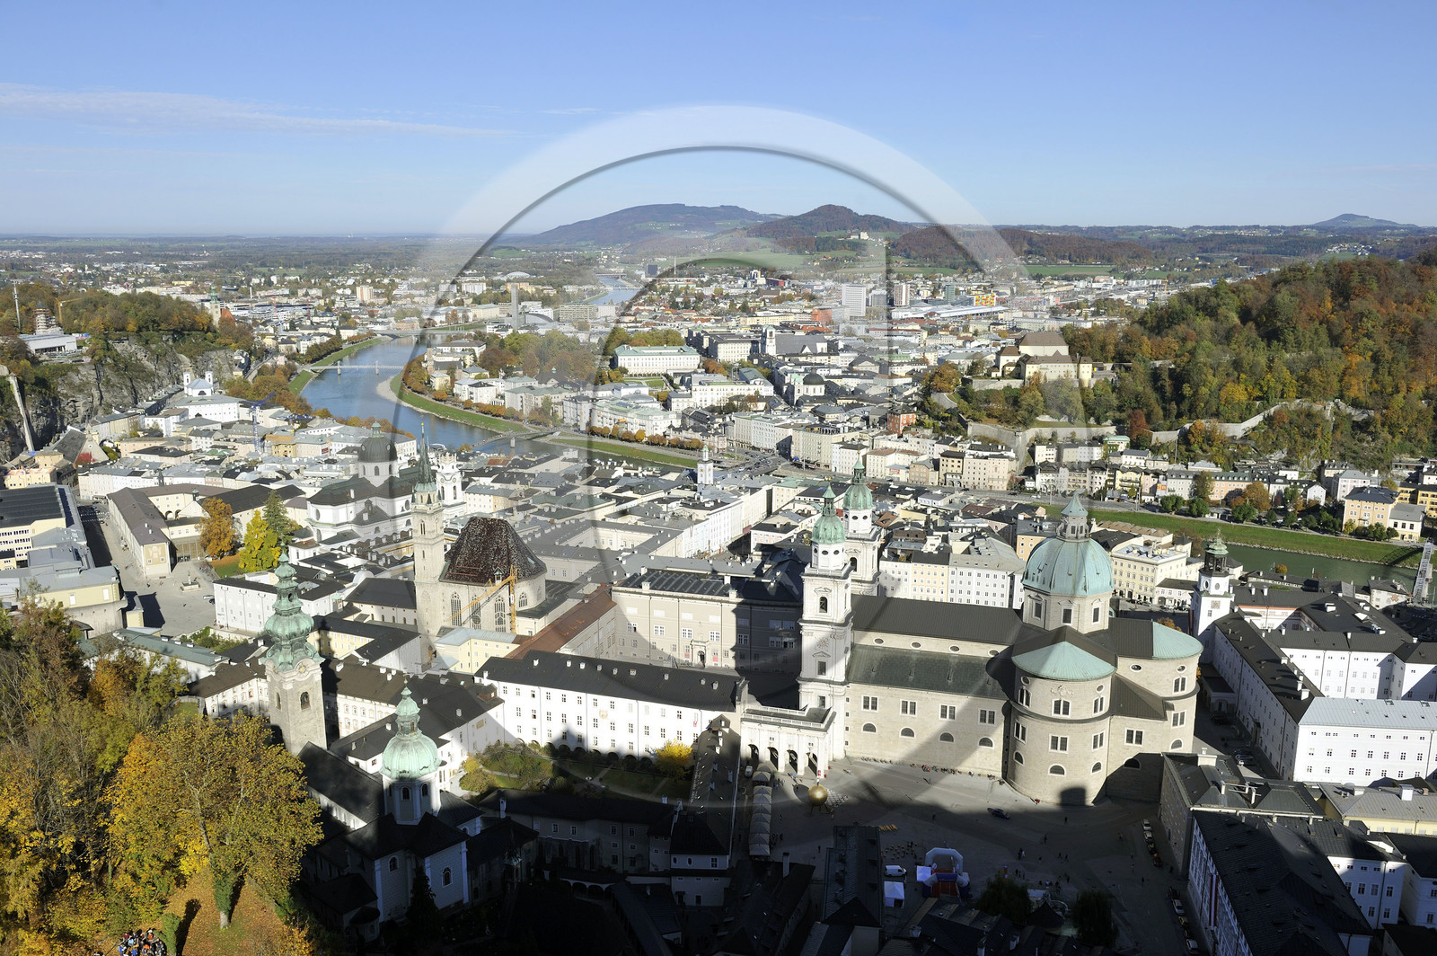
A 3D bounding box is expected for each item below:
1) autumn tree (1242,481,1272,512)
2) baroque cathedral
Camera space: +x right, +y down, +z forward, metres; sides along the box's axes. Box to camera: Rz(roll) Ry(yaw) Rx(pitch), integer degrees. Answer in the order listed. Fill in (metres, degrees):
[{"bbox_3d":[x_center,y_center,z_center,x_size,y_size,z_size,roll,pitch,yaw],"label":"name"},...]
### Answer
[{"bbox_3d":[293.625,10.591,630.975,14.200,17.500,14.000,0,12,0],"label":"autumn tree"},{"bbox_3d":[78.240,36.270,322.360,106.500,79.000,69.000,4,13,17],"label":"baroque cathedral"}]

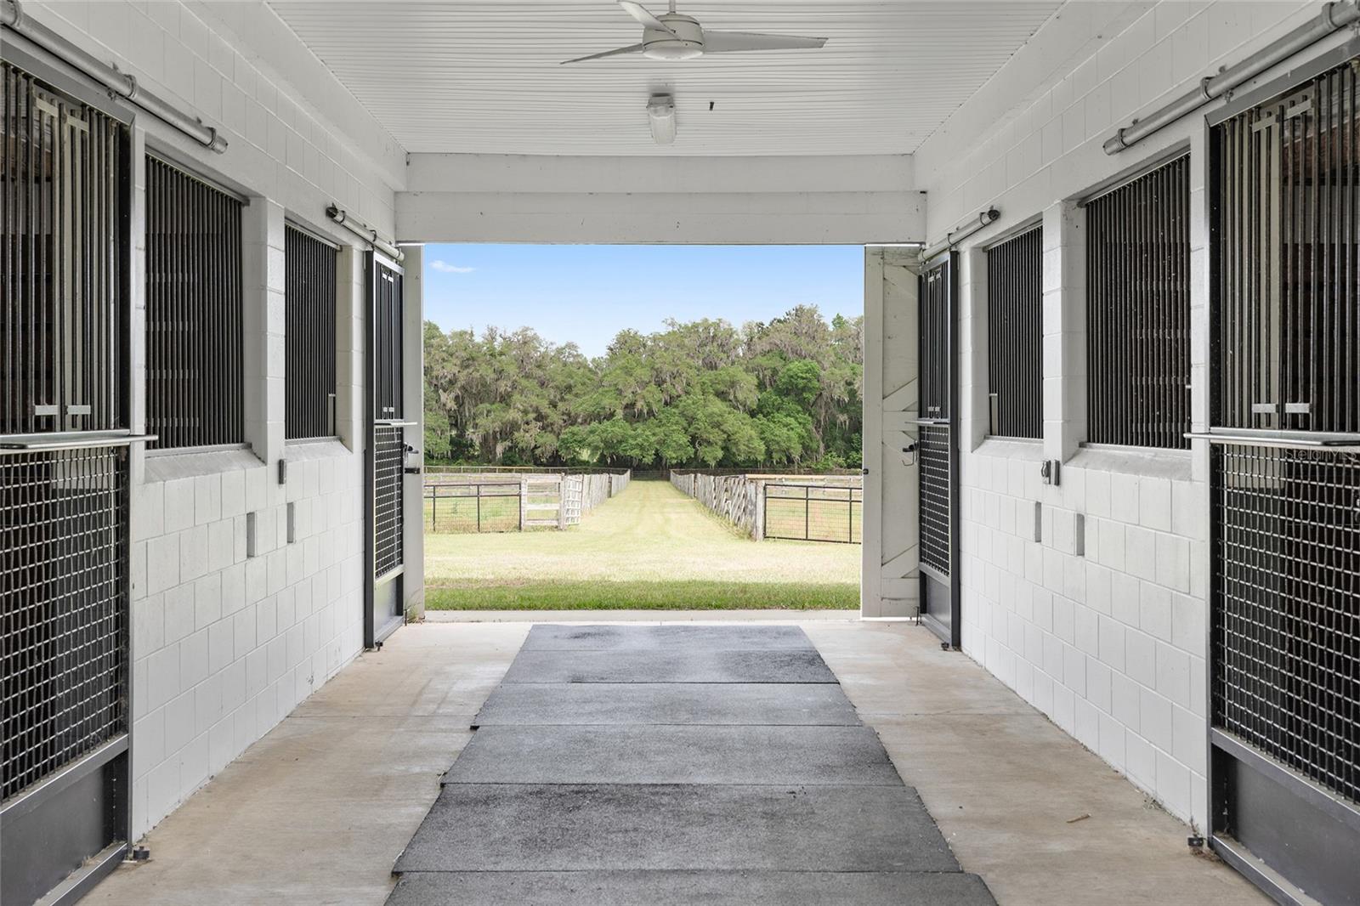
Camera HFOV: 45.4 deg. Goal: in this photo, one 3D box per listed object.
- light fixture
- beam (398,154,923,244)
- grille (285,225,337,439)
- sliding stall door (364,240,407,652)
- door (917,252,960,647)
[{"bbox_3d":[-0.111,-2.018,9.889,0.160,0.127,1.076,0,1,-1],"label":"light fixture"},{"bbox_3d":[-0.123,-1.792,11.499,3.722,0.624,0.203,0,1,-1],"label":"beam"},{"bbox_3d":[-2.050,-0.635,8.822,0.035,1.127,1.776,0,1,-1],"label":"grille"},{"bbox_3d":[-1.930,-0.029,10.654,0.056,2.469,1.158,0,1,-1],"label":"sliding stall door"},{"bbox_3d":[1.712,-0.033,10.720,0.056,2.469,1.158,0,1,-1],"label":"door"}]

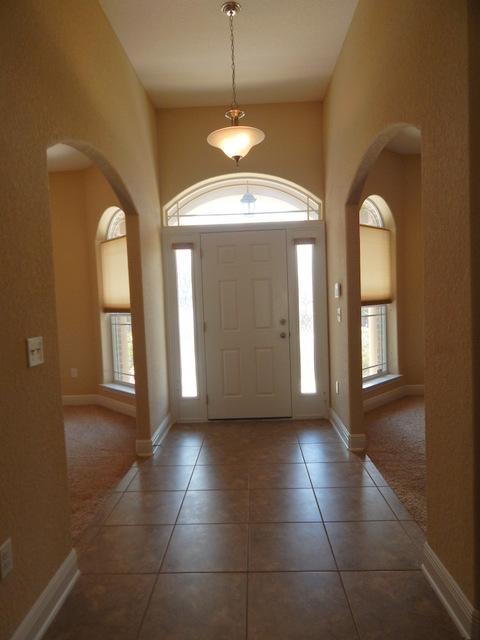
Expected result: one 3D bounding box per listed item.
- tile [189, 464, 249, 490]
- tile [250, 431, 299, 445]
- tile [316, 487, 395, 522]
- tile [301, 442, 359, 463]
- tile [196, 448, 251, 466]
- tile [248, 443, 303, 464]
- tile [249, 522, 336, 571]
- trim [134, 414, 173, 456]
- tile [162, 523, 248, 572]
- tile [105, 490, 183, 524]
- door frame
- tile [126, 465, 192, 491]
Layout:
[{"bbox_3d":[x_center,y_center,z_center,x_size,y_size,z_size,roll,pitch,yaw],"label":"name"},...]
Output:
[{"bbox_3d":[-0.145,1.181,3.060,0.433,0.012,0.430,-2,3,2],"label":"tile"},{"bbox_3d":[0.319,1.121,3.905,0.433,0.012,0.430,-2,3,2],"label":"tile"},{"bbox_3d":[0.709,1.169,2.595,0.431,0.010,0.431,-2,3,2],"label":"tile"},{"bbox_3d":[0.734,1.128,3.463,0.431,0.010,0.431,-2,3,2],"label":"tile"},{"bbox_3d":[-0.131,1.159,3.490,0.433,0.012,0.430,-2,3,2],"label":"tile"},{"bbox_3d":[0.305,1.143,3.475,0.433,0.012,0.430,-2,3,2],"label":"tile"},{"bbox_3d":[0.264,1.211,2.186,0.433,0.012,0.430,-2,3,2],"label":"tile"},{"bbox_3d":[-0.807,1.084,3.981,0.150,0.137,0.945,-2,3,2],"label":"trim"},{"bbox_3d":[-0.172,1.226,2.200,0.433,0.012,0.430,-2,3,2],"label":"tile"},{"bbox_3d":[-0.595,1.214,2.635,0.431,0.010,0.431,-2,3,2],"label":"tile"},{"bbox_3d":[0.080,0.033,4.456,1.730,2.133,0.130,-2,3,2],"label":"door frame"},{"bbox_3d":[-0.582,1.194,3.069,0.431,0.010,0.431,-2,3,2],"label":"tile"}]

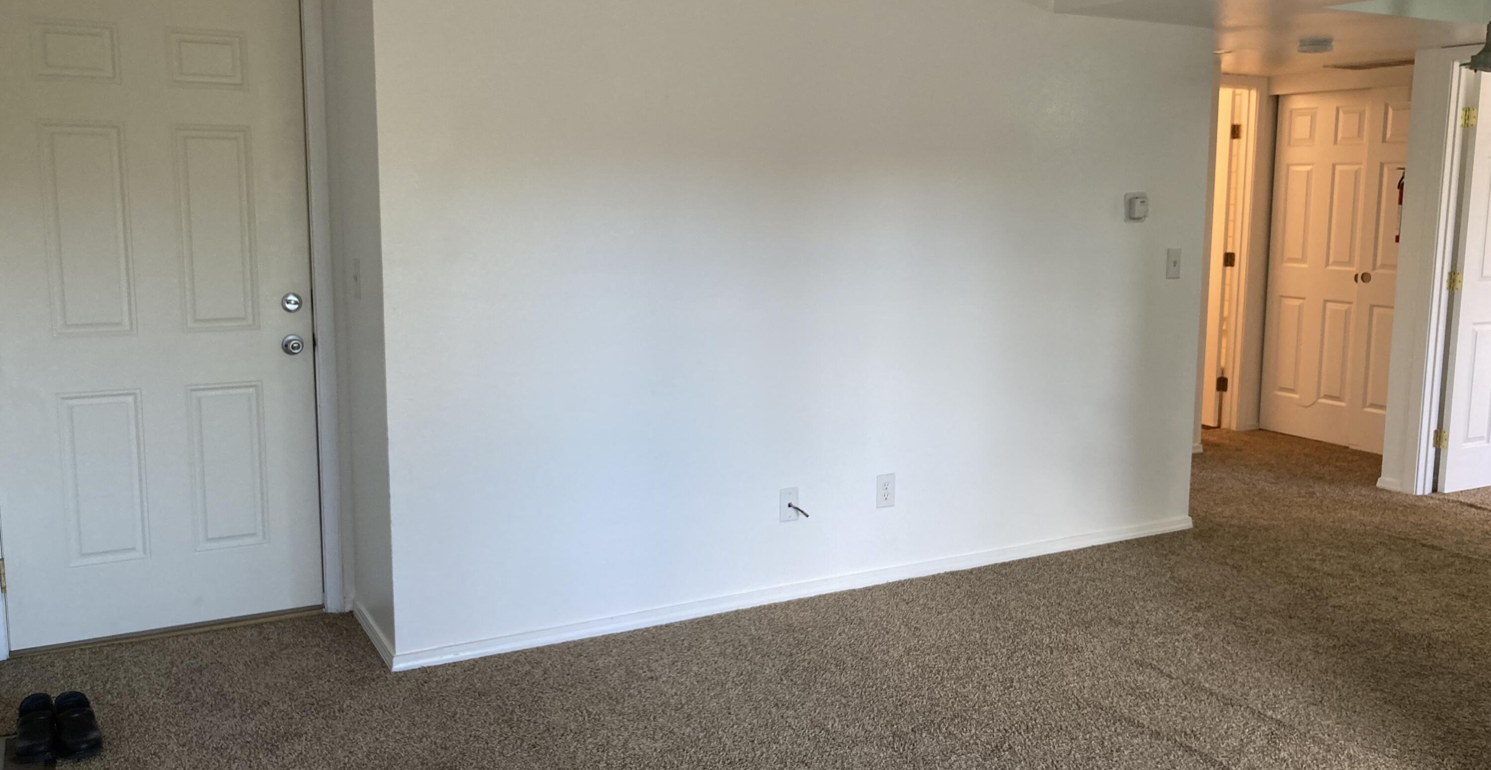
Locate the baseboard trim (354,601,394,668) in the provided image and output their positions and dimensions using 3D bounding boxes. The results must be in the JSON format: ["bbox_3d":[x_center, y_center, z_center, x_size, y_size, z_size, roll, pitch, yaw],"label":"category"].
[{"bbox_3d":[-1.202,0.798,3.900,0.015,0.055,0.593,-4,10,-29],"label":"baseboard trim"}]

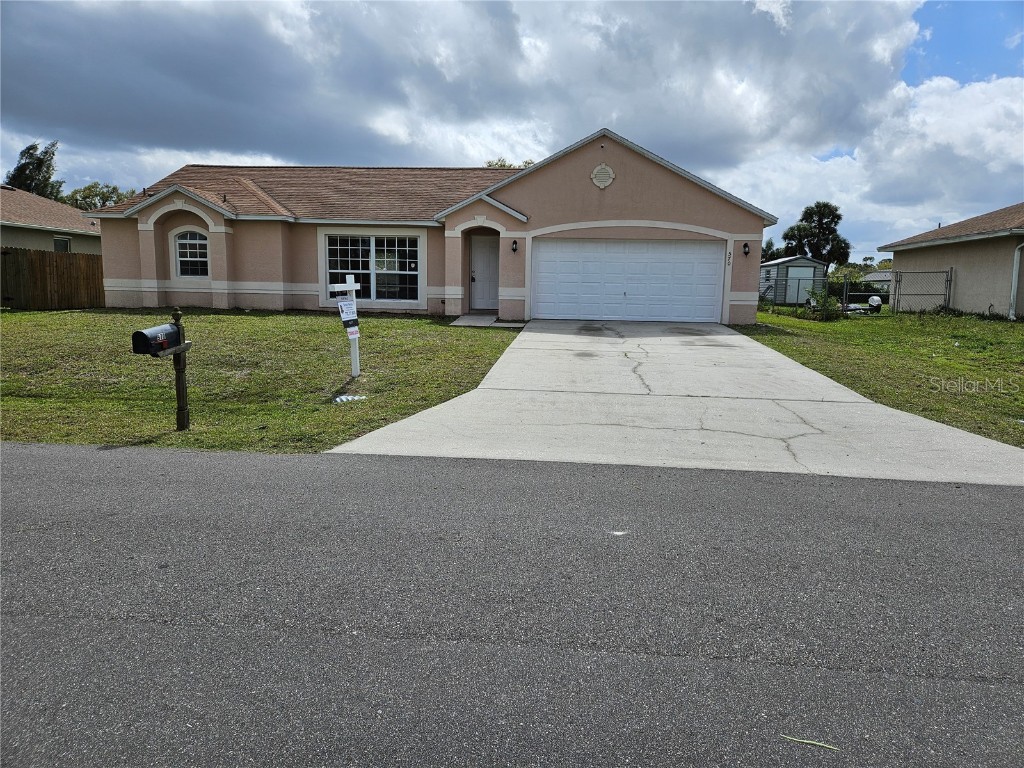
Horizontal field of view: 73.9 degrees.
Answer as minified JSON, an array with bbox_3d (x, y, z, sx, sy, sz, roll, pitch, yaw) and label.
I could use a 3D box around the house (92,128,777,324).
[{"bbox_3d":[-2.123,-4.793,22.558,18.400,4.800,10.100,2,8,5],"label":"house"}]

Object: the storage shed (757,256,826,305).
[{"bbox_3d":[15.800,-5.830,38.600,2.650,2.680,3.400,2,8,4],"label":"storage shed"}]

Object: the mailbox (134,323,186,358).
[{"bbox_3d":[-3.602,-0.461,6.900,0.178,0.235,0.520,2,12,4],"label":"mailbox"}]

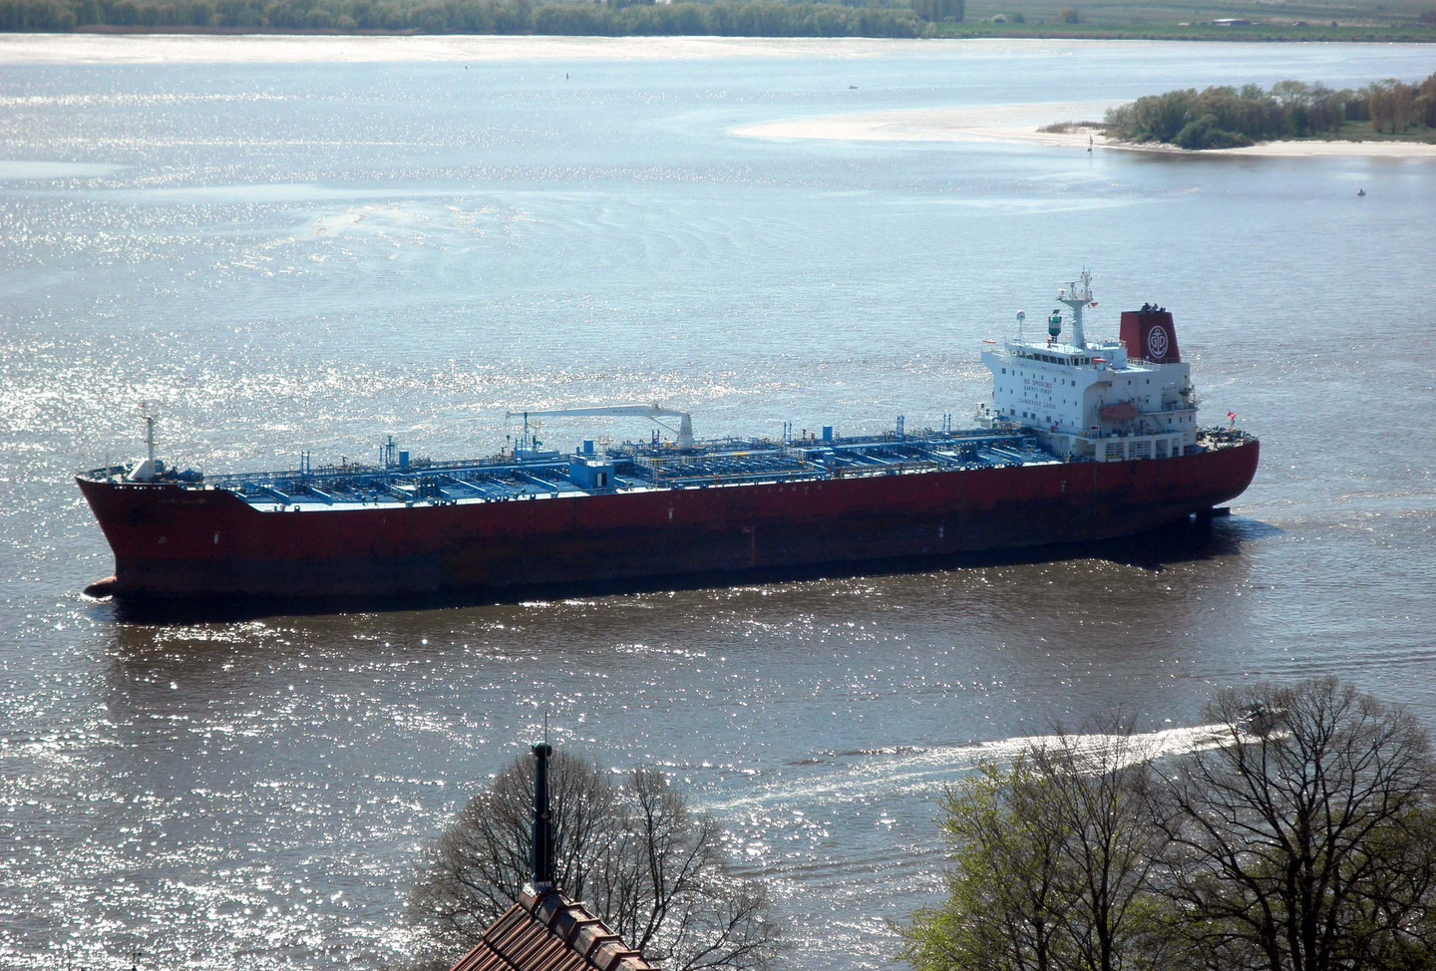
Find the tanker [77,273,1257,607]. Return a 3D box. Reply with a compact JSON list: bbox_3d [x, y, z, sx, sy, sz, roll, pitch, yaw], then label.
[{"bbox_3d":[-1.290,-6.690,587.280,182.130,41.910,32.200,-4,9,-26],"label":"tanker"}]

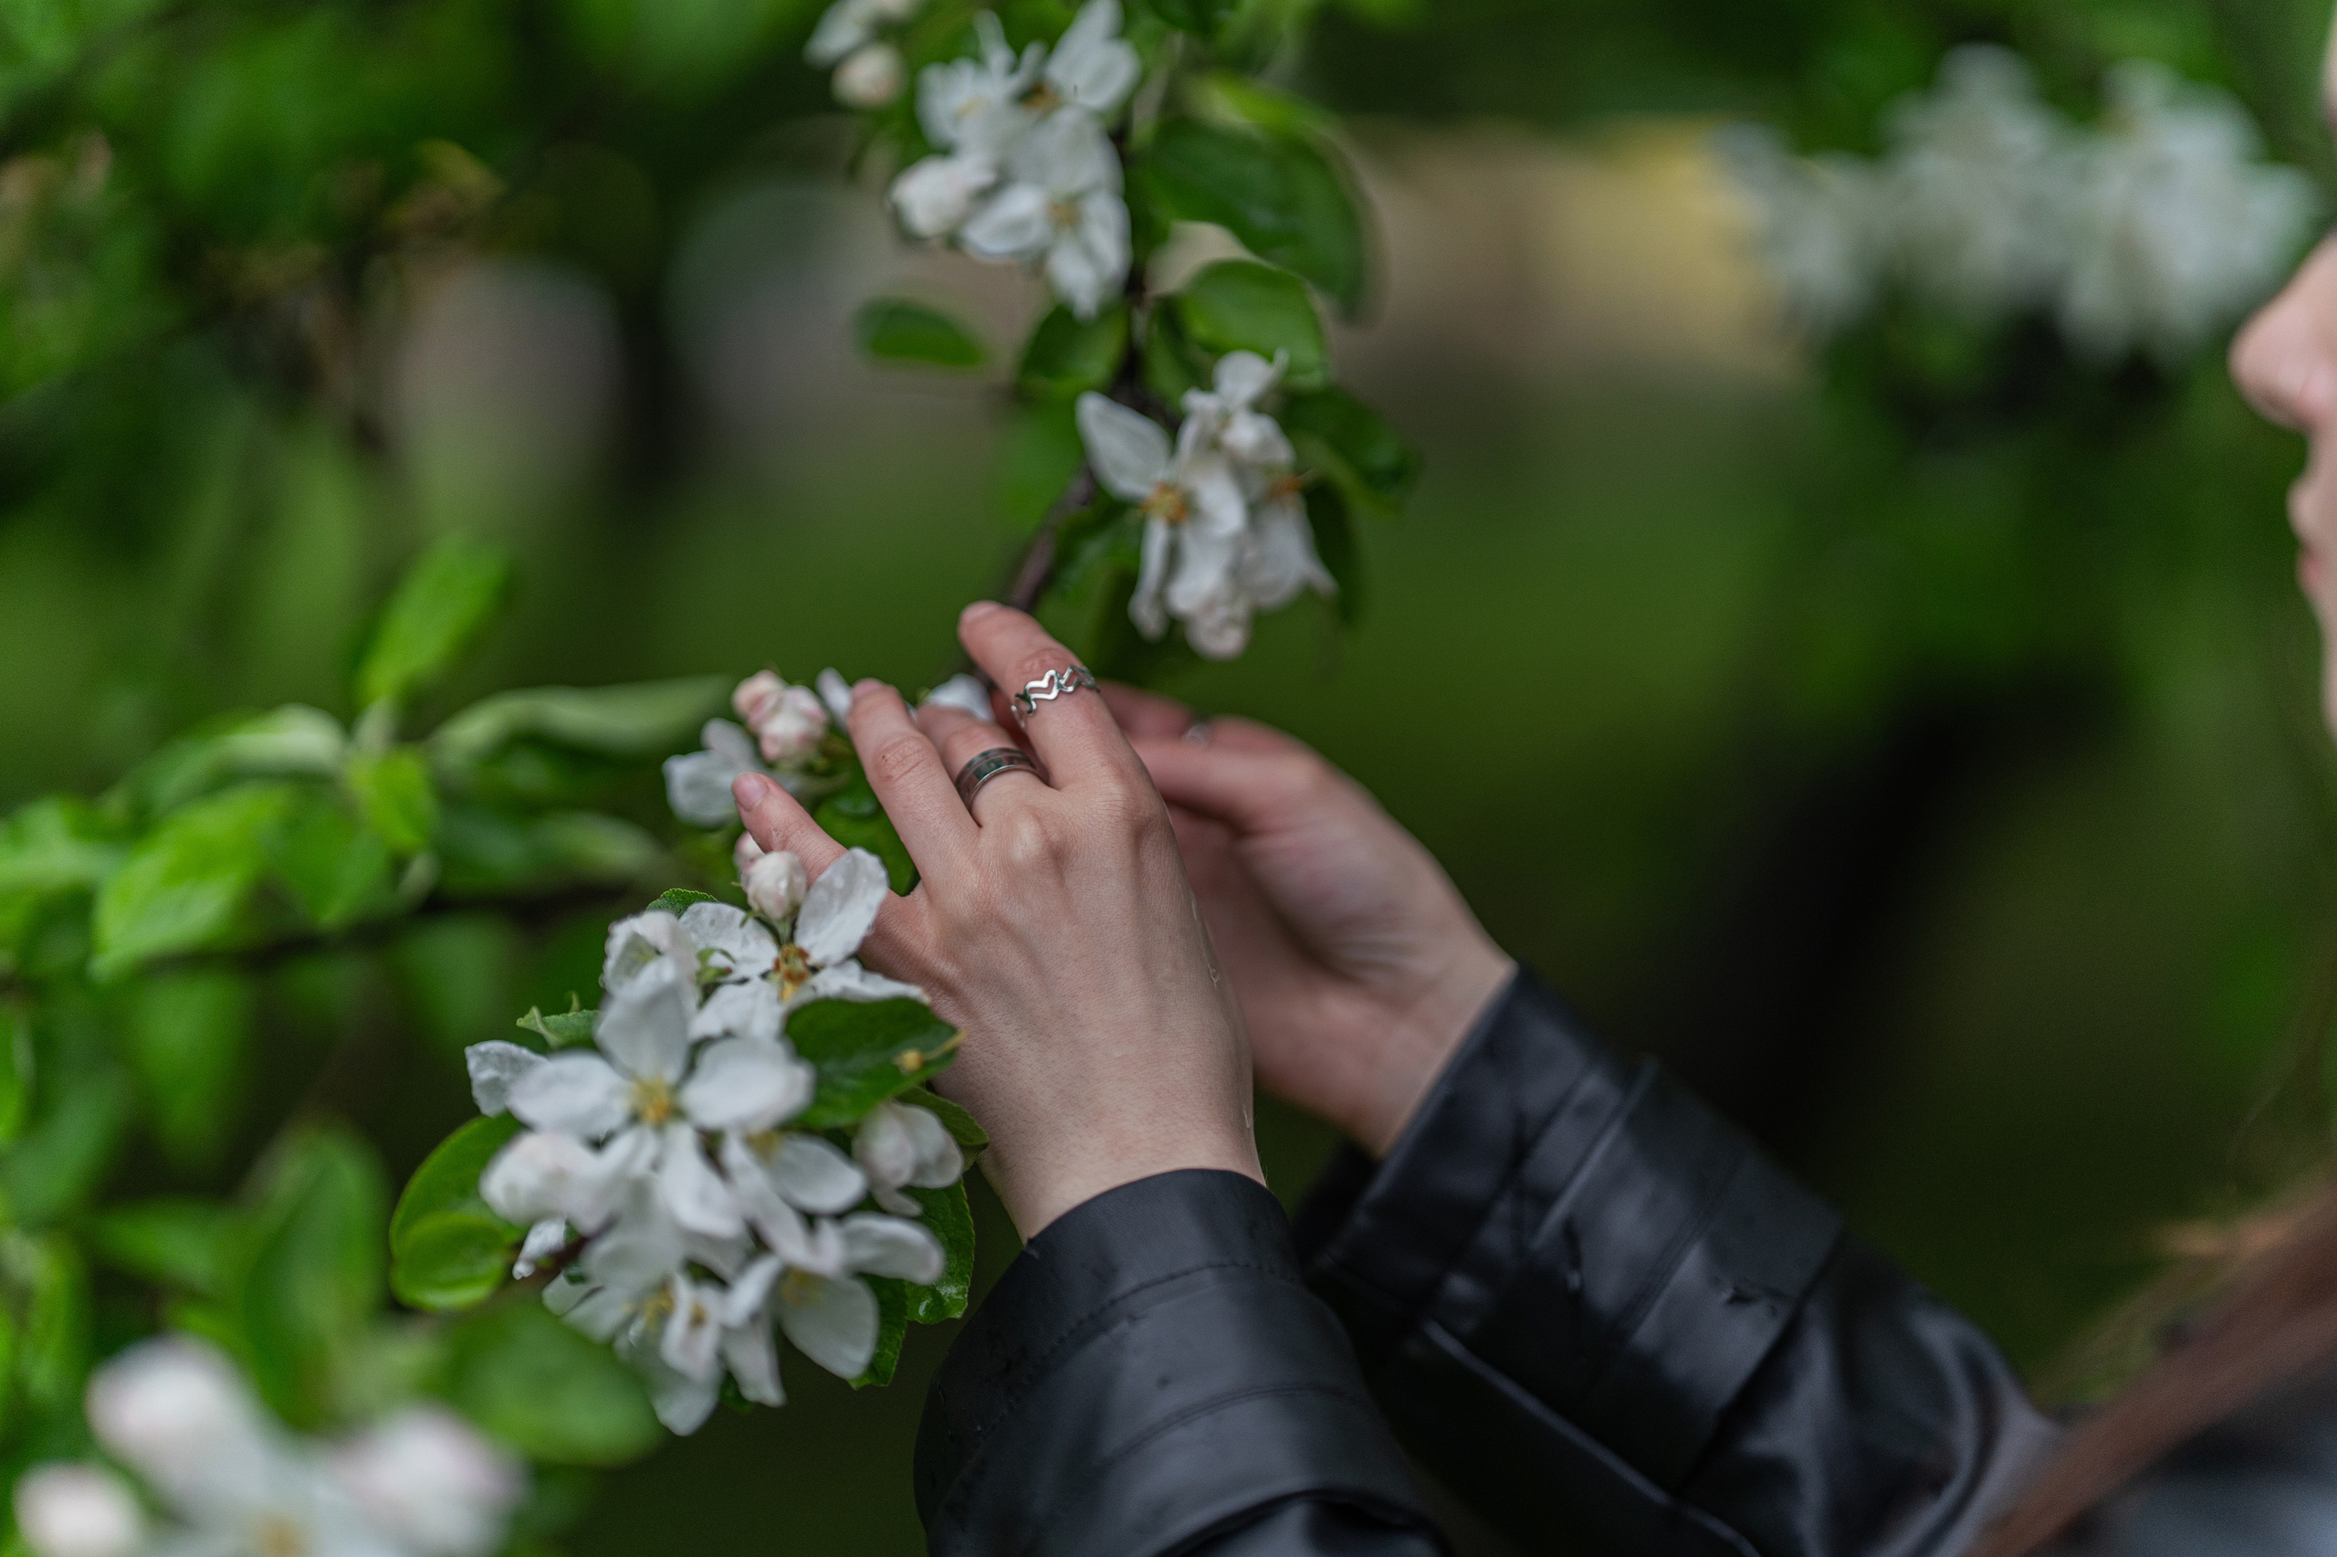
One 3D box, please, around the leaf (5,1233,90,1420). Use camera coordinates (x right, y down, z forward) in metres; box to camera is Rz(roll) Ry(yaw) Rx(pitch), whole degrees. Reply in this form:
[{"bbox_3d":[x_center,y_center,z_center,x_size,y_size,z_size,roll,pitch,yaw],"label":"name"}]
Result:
[{"bbox_3d":[-0.236,0.115,1.160,0.018,0.040,0.018,0,5,0],"label":"leaf"}]

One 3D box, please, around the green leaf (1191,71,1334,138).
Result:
[{"bbox_3d":[0.023,-0.158,1.300,0.040,0.012,0.024,15,30,8],"label":"green leaf"}]

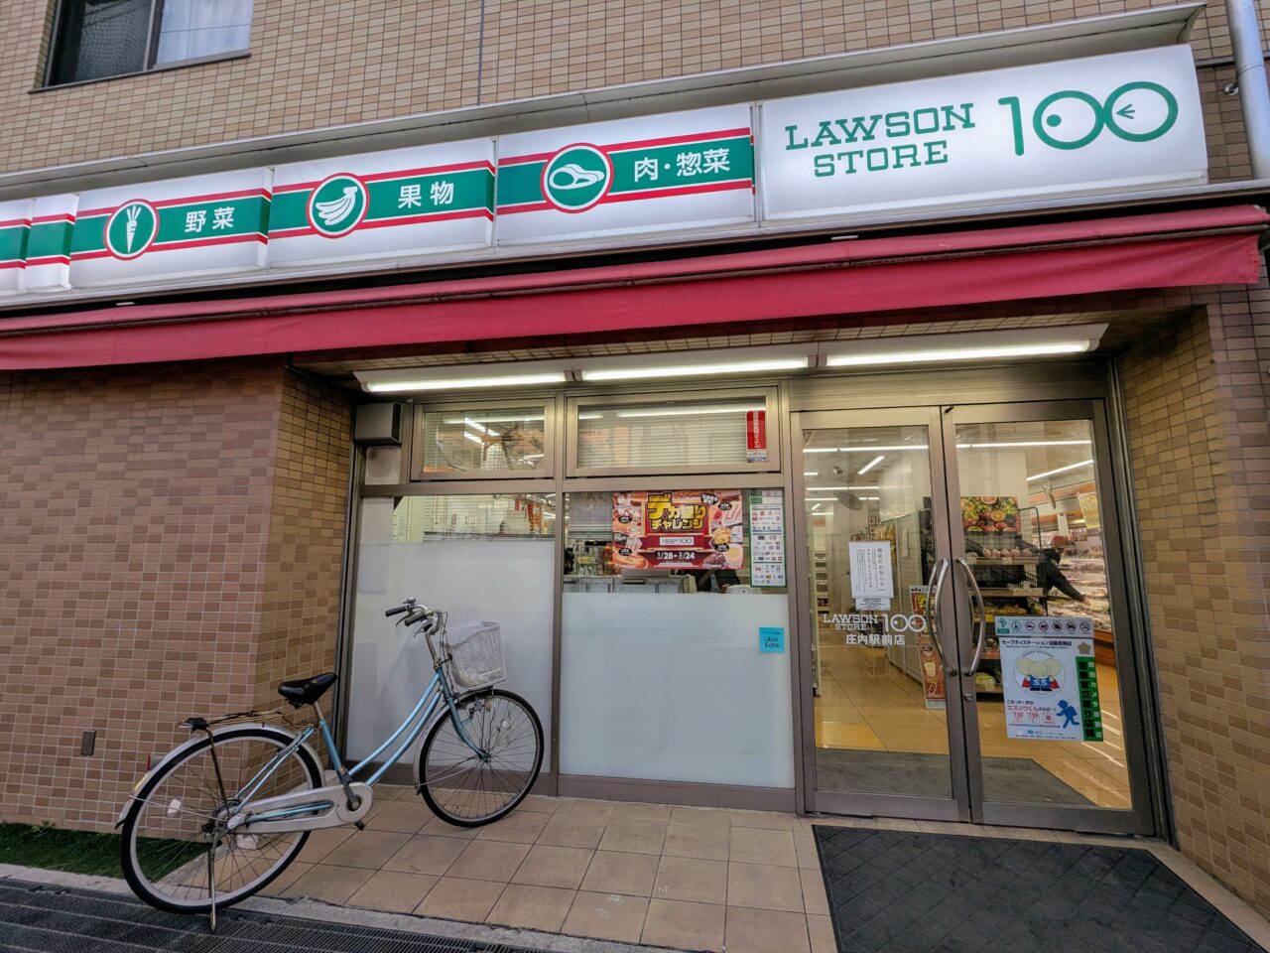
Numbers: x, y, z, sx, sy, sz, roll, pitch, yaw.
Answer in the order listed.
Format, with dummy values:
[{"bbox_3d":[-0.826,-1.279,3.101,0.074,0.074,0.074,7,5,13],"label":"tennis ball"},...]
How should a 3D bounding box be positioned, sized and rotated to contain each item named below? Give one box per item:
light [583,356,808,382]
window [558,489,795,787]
[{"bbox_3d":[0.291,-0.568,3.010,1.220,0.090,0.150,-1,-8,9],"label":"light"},{"bbox_3d":[0.211,0.868,3.300,1.276,1.576,0.070,-1,-8,9],"label":"window"}]

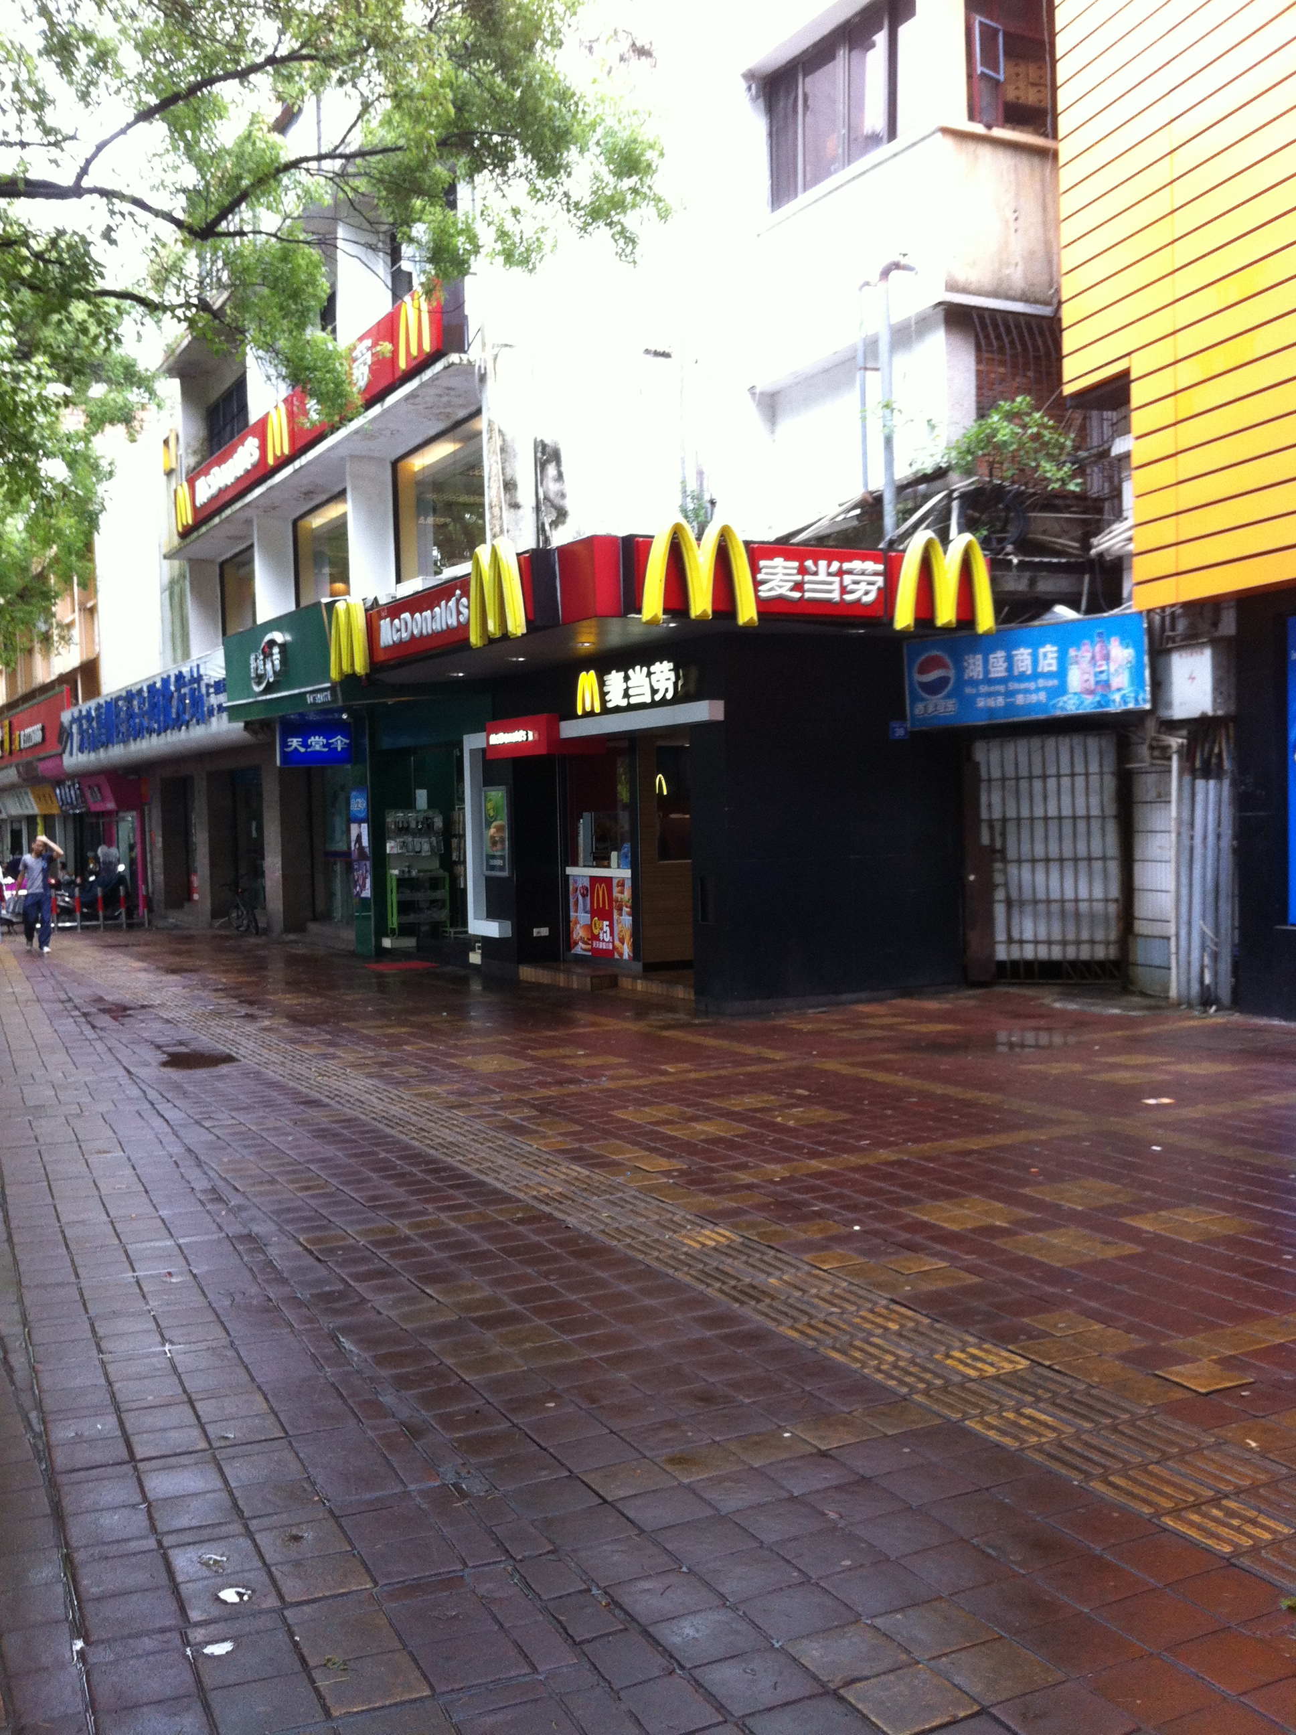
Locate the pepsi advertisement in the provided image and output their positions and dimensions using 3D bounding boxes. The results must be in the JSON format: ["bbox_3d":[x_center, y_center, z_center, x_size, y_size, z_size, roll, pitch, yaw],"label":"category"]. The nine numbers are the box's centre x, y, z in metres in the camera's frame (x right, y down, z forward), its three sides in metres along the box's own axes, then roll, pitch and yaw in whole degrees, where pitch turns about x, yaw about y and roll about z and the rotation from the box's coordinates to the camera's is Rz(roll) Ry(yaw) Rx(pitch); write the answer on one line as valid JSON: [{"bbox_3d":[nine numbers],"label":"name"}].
[{"bbox_3d":[3.011,-1.538,13.989,2.103,0.744,0.100,-2,1,39],"label":"pepsi advertisement"}]

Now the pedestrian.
[{"bbox_3d":[-8.668,0.382,25.000,0.565,1.678,0.420,-2,2,-22],"label":"pedestrian"}]

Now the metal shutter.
[{"bbox_3d":[3.435,-0.077,15.100,1.285,2.088,0.060,0,2,32],"label":"metal shutter"}]

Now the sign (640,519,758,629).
[{"bbox_3d":[0.383,-2.136,12.814,0.861,0.716,0.180,-2,2,-27],"label":"sign"}]

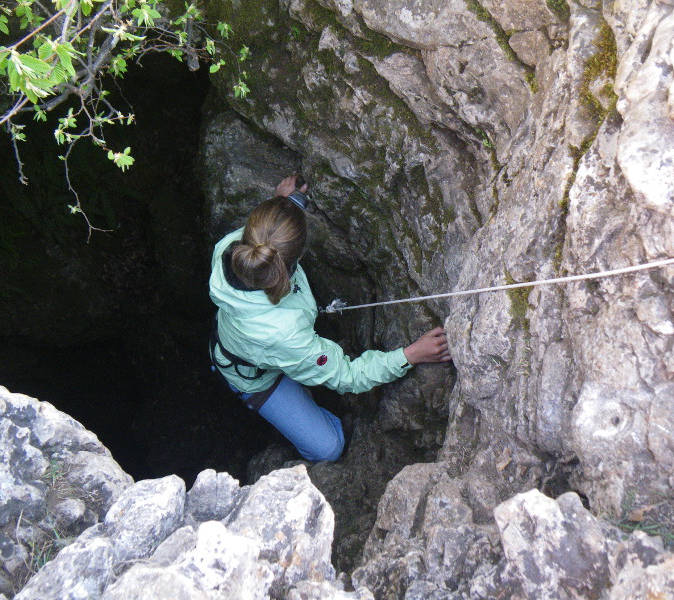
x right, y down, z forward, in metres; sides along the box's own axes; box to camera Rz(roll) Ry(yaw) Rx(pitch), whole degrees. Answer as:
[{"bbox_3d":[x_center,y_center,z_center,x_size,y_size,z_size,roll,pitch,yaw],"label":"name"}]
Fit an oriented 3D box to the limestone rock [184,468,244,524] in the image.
[{"bbox_3d":[-0.324,0.521,1.700,0.150,0.130,0.115,0,46,0],"label":"limestone rock"}]

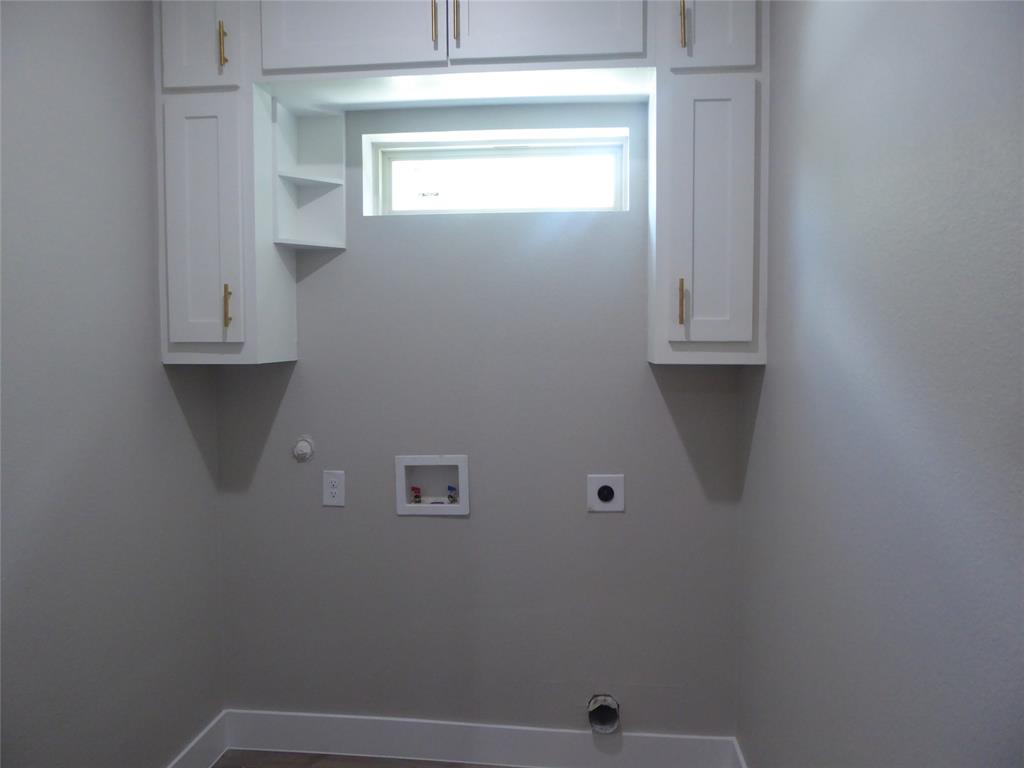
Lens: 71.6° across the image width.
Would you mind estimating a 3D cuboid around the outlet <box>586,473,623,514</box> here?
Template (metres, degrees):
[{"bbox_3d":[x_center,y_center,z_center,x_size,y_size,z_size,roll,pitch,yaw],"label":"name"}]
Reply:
[{"bbox_3d":[0.314,0.365,2.358,0.120,0.124,0.015,0,3,6],"label":"outlet"}]

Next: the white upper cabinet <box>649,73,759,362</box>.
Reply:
[{"bbox_3d":[0.573,-0.477,2.136,0.294,0.828,0.302,0,3,6],"label":"white upper cabinet"}]

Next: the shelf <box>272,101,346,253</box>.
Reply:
[{"bbox_3d":[-0.662,-0.675,2.324,0.182,0.460,0.167,0,3,6],"label":"shelf"}]

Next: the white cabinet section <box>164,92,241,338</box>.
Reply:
[{"bbox_3d":[-0.883,-0.487,2.211,0.232,0.720,0.280,0,3,6],"label":"white cabinet section"}]

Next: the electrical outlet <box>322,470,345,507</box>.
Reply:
[{"bbox_3d":[-0.619,0.365,2.458,0.075,0.121,0.015,0,3,6],"label":"electrical outlet"}]

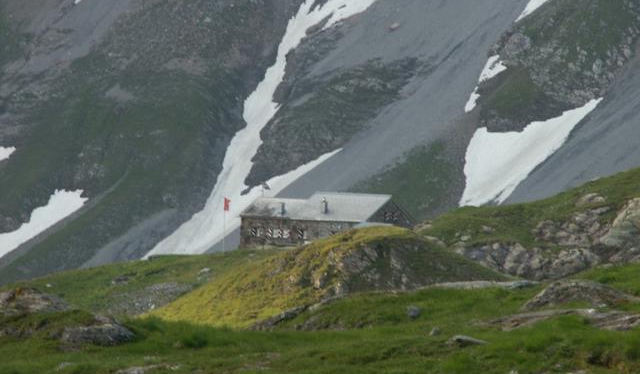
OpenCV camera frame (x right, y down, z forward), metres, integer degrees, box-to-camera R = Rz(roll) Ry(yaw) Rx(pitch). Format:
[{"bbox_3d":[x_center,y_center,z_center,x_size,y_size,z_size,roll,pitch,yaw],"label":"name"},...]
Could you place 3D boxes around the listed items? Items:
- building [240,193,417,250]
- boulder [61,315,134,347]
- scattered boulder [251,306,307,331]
[{"bbox_3d":[0.939,4.383,470.000,20.000,7.300,10.000,2,1,37],"label":"building"},{"bbox_3d":[-10.671,6.930,180.000,3.500,1.500,2.400,2,1,0],"label":"boulder"},{"bbox_3d":[-2.211,7.007,200.000,2.900,1.350,2.000,2,1,0],"label":"scattered boulder"}]

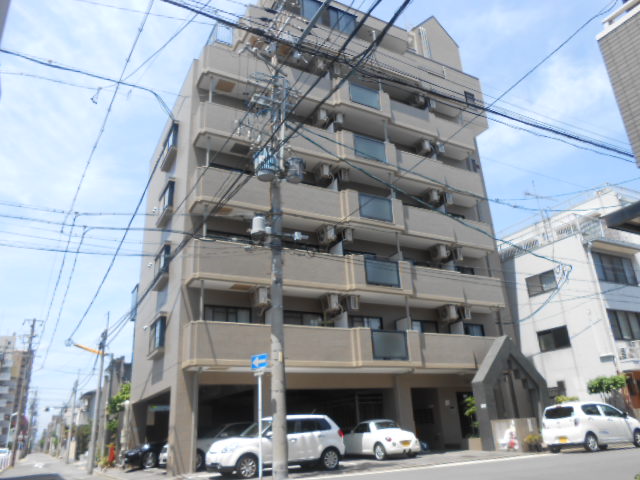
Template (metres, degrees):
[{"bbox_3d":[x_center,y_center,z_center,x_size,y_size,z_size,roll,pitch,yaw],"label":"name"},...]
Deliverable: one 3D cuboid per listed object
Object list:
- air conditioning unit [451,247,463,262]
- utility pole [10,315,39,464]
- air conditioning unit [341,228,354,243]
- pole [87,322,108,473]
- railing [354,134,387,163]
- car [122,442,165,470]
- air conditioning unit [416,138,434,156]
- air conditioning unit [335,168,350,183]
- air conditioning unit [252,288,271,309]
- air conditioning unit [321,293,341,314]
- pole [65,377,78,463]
[{"bbox_3d":[6.442,0.804,23.080,0.300,0.560,0.780,9,-24,-28],"label":"air conditioning unit"},{"bbox_3d":[-21.283,10.758,34.760,0.360,10.270,0.360,8,-24,-26],"label":"utility pole"},{"bbox_3d":[1.062,-0.064,20.216,0.300,0.570,0.780,7,-23,-24],"label":"air conditioning unit"},{"bbox_3d":[-9.341,6.574,20.379,0.280,6.120,0.280,8,-24,-26],"label":"pole"},{"bbox_3d":[2.291,-4.090,21.583,1.620,1.090,0.080,7,-23,-24],"label":"railing"},{"bbox_3d":[-5.689,8.437,19.727,4.400,1.470,1.700,7,-23,-24],"label":"car"},{"bbox_3d":[5.194,-4.555,24.227,0.320,0.580,0.780,8,-24,-26],"label":"air conditioning unit"},{"bbox_3d":[0.925,-2.638,20.891,0.320,0.580,0.780,8,-24,-26],"label":"air conditioning unit"},{"bbox_3d":[-2.194,2.154,17.550,0.300,0.570,0.780,7,-23,-24],"label":"air conditioning unit"},{"bbox_3d":[0.379,2.479,18.620,0.300,0.550,0.780,8,-24,-26],"label":"air conditioning unit"},{"bbox_3d":[-14.505,10.550,28.262,0.260,4.710,0.260,7,-23,-24],"label":"pole"}]

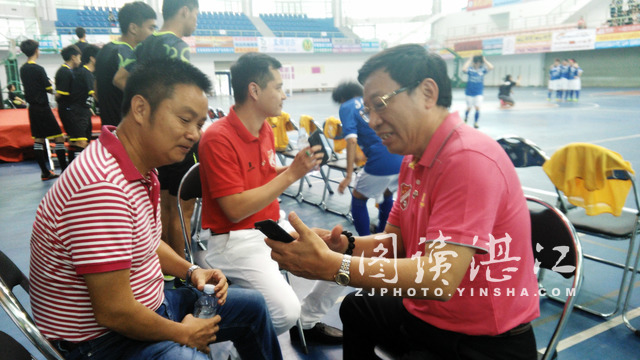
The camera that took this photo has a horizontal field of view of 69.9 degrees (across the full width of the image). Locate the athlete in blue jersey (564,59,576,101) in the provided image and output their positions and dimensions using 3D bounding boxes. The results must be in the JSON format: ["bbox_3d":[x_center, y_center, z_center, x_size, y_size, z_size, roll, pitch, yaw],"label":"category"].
[{"bbox_3d":[10.244,-4.085,18.700,0.500,1.700,0.320,6,15,31],"label":"athlete in blue jersey"}]

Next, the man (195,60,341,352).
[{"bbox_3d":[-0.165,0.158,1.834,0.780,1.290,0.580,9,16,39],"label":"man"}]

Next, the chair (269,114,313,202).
[{"bbox_3d":[-0.171,-0.257,4.730,0.460,0.845,0.430,-10,15,-34],"label":"chair"}]

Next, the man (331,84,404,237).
[{"bbox_3d":[0.326,-0.062,3.081,0.480,1.150,0.620,-12,16,-39],"label":"man"}]

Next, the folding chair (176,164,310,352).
[{"bbox_3d":[-0.333,0.357,2.008,0.430,0.845,0.460,-12,16,-39],"label":"folding chair"}]

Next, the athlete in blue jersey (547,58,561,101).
[{"bbox_3d":[9.631,-4.129,18.900,0.500,1.700,0.320,6,15,31],"label":"athlete in blue jersey"}]

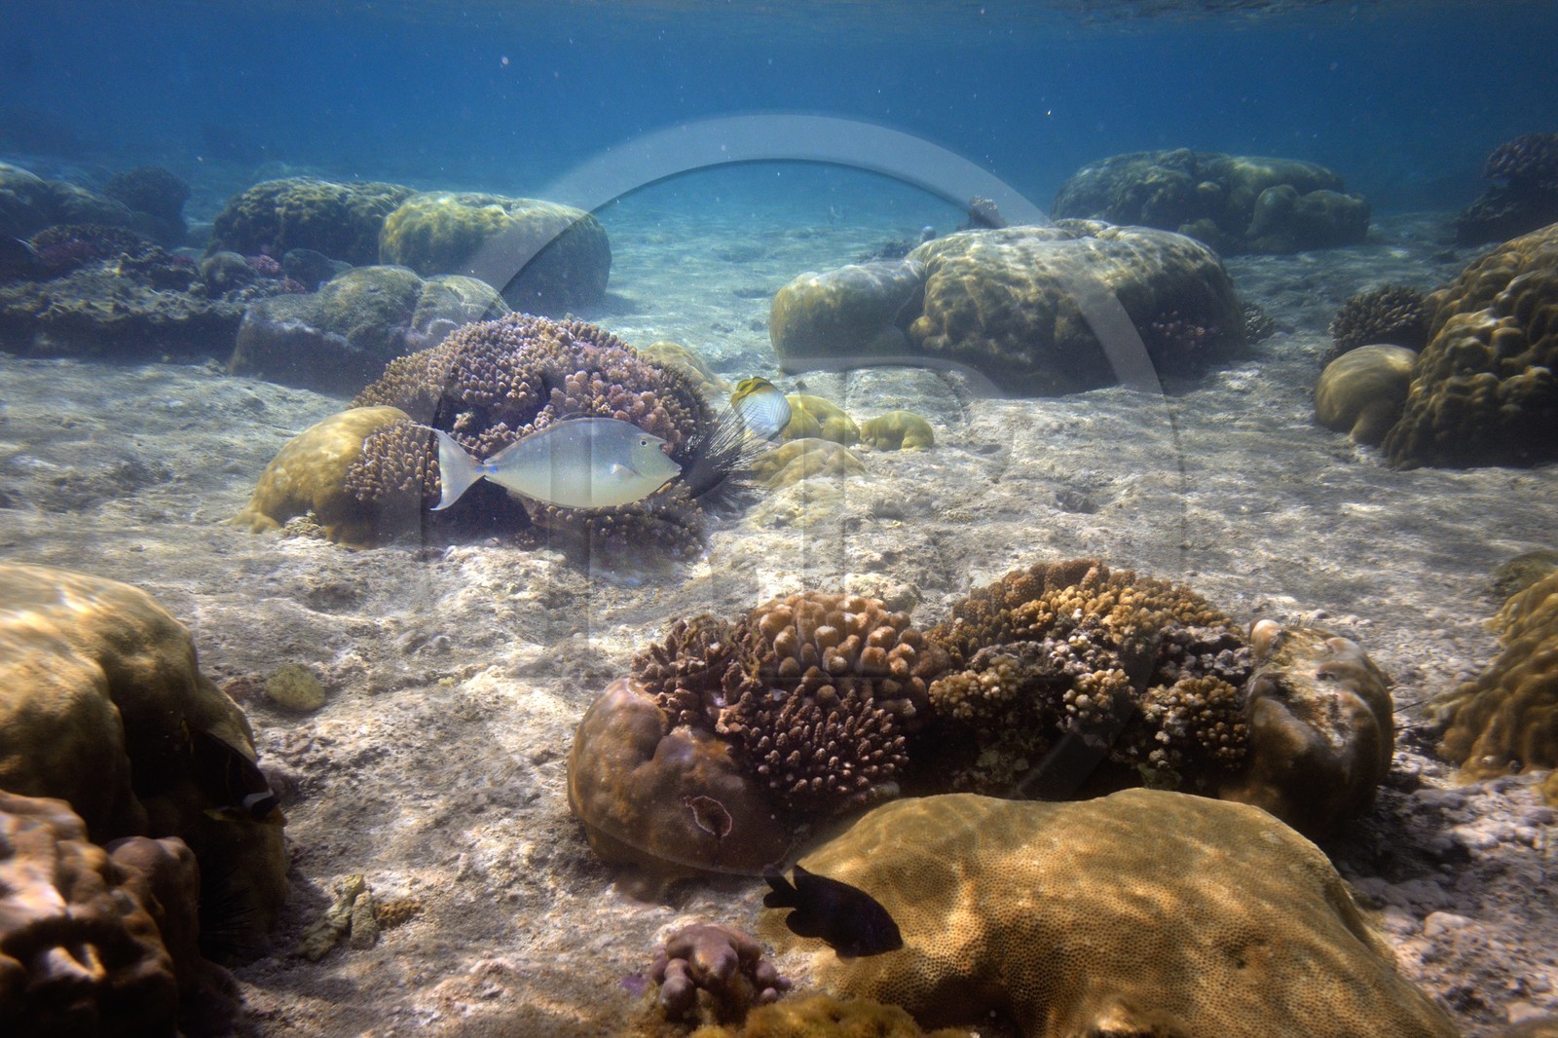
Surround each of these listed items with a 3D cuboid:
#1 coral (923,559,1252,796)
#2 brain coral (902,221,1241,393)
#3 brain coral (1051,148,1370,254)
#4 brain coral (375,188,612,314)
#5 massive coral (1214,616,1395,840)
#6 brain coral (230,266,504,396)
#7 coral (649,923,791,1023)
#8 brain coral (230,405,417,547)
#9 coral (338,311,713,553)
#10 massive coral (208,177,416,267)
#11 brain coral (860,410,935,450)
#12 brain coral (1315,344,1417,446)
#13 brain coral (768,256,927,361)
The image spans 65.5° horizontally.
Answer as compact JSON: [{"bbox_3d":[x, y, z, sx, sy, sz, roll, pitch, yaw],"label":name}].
[{"bbox_3d":[0.340,0.187,1.346,0.354,0.271,0.265,5,19,15],"label":"coral"},{"bbox_3d":[0.839,-0.621,3.488,0.949,0.445,0.711,4,19,13],"label":"brain coral"},{"bbox_3d":[2.469,-1.858,7.017,1.724,0.553,1.206,6,19,18],"label":"brain coral"},{"bbox_3d":[-1.135,-1.086,4.873,0.899,0.449,0.764,-4,19,-12],"label":"brain coral"},{"bbox_3d":[0.517,0.212,1.205,0.165,0.205,0.180,9,20,24],"label":"massive coral"},{"bbox_3d":[-1.147,-0.555,3.468,0.779,0.332,0.545,-6,19,-17],"label":"brain coral"},{"bbox_3d":[-0.048,0.362,0.985,0.115,0.060,0.105,-1,18,-3],"label":"coral"},{"bbox_3d":[-0.830,-0.086,2.223,0.325,0.234,0.277,-7,20,-20],"label":"brain coral"},{"bbox_3d":[-0.442,-0.163,2.181,0.647,0.405,0.518,-4,19,-11],"label":"coral"},{"bbox_3d":[-2.090,-1.320,5.550,0.950,0.430,0.780,-7,19,-19],"label":"massive coral"},{"bbox_3d":[0.259,-0.196,2.650,0.165,0.082,0.140,2,18,5],"label":"brain coral"},{"bbox_3d":[1.310,-0.272,2.670,0.225,0.210,0.230,9,20,25],"label":"brain coral"},{"bbox_3d":[0.231,-0.665,3.839,0.525,0.306,0.446,1,19,3],"label":"brain coral"}]

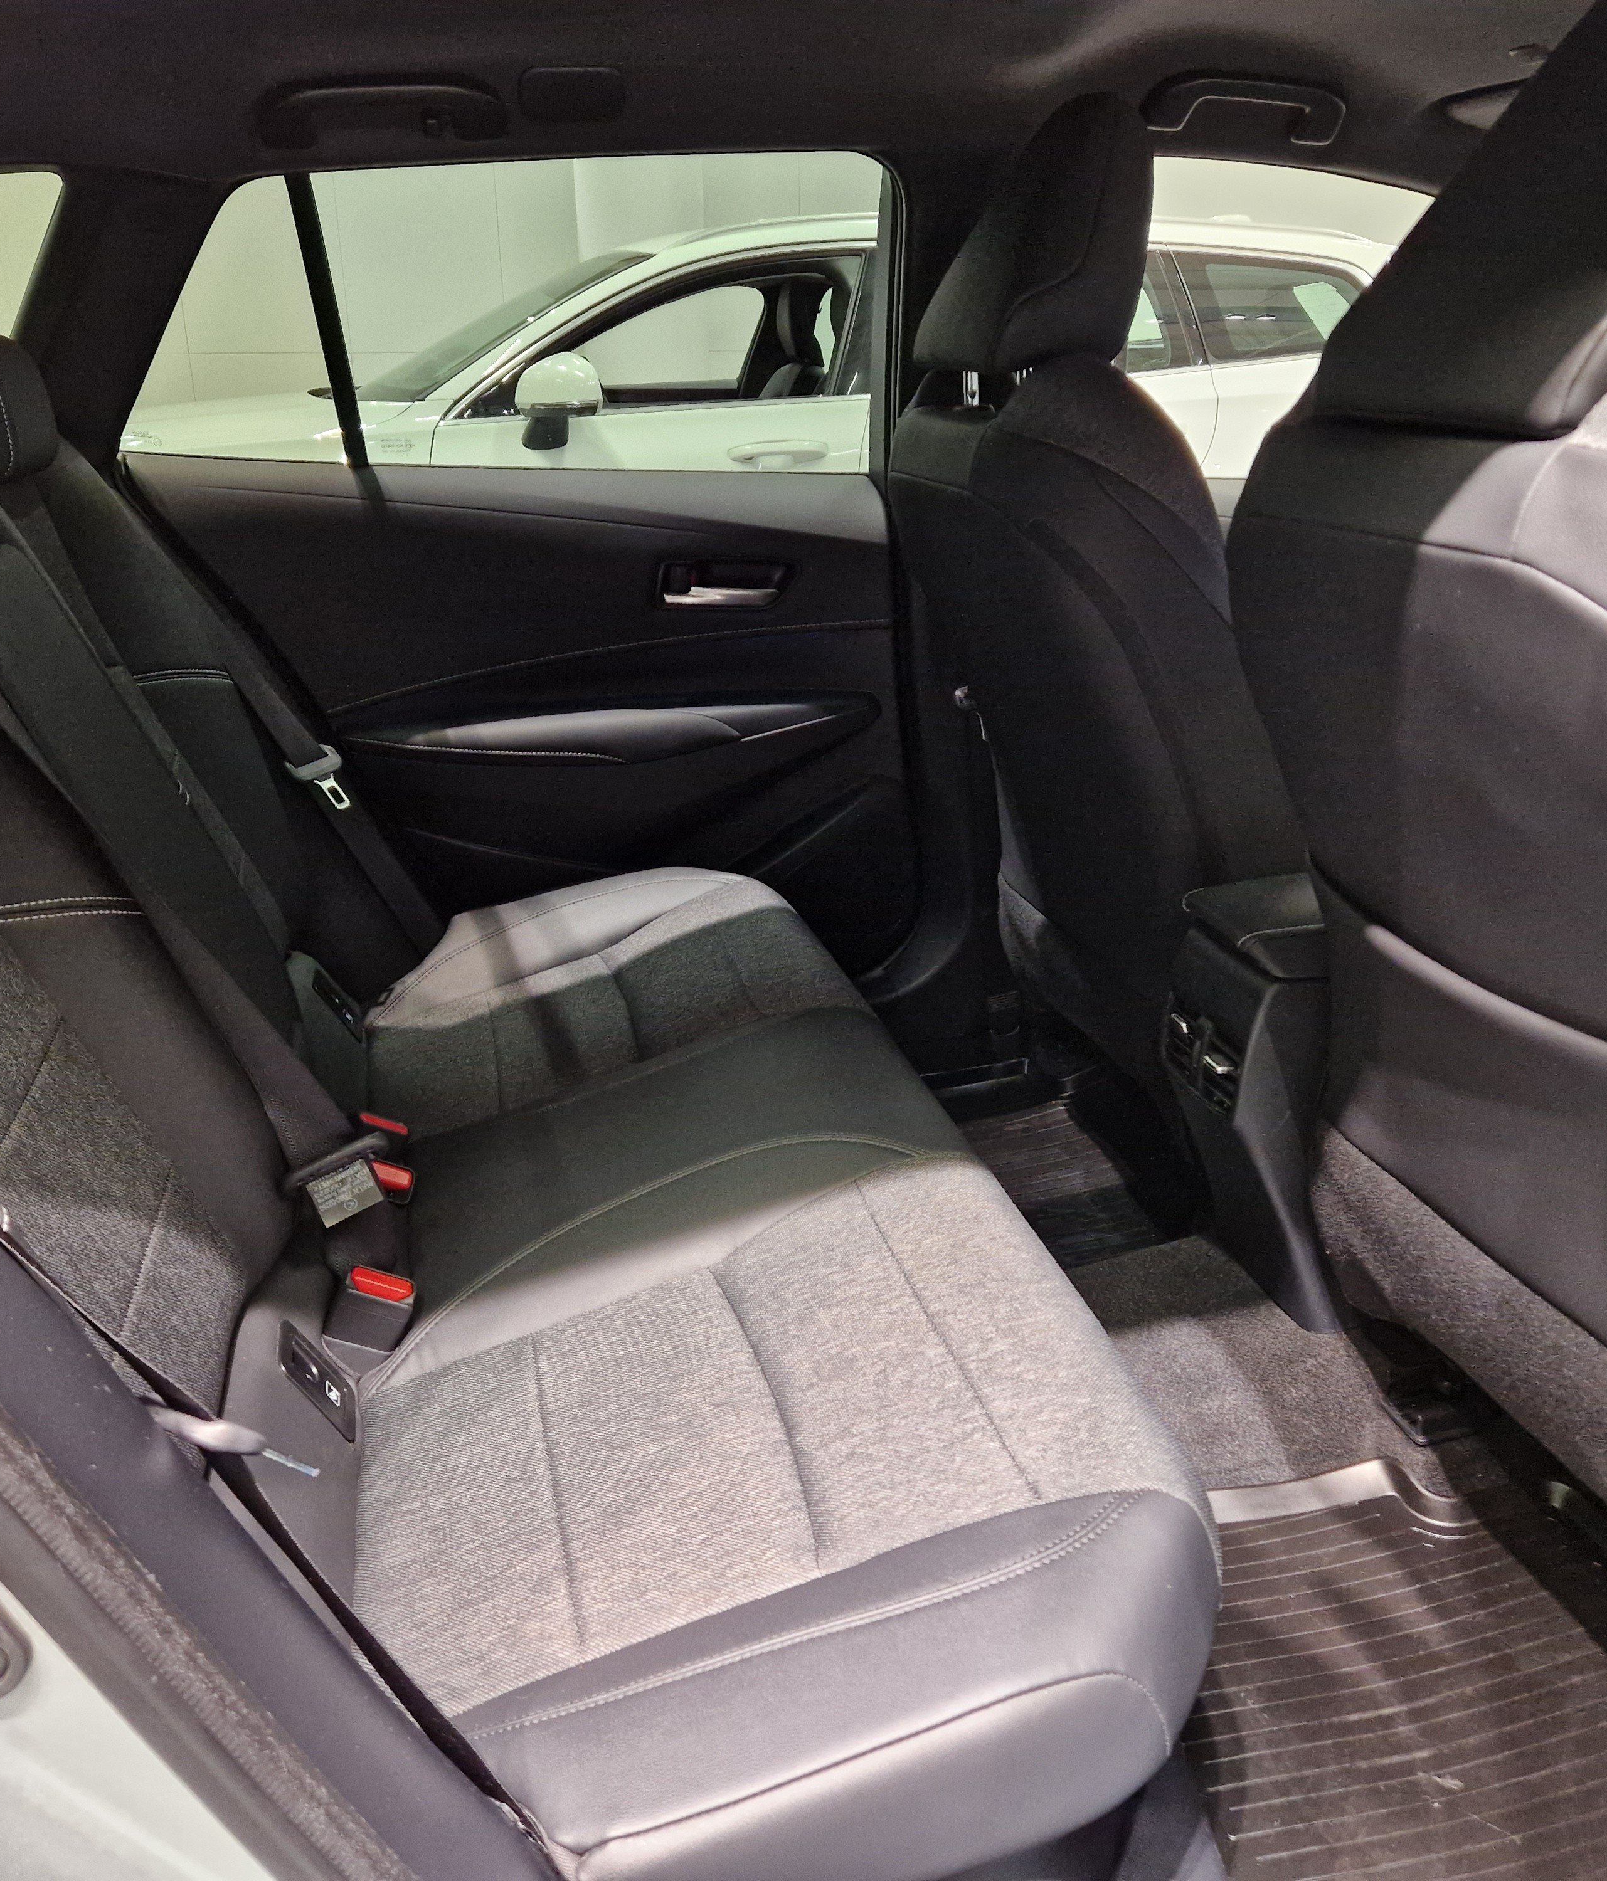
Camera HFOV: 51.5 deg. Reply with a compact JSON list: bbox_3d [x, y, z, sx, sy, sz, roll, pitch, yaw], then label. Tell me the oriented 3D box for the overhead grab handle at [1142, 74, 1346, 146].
[{"bbox_3d":[0.451,-0.839,1.698,0.212,0.050,0.050,-5,41,-12],"label":"overhead grab handle"}]

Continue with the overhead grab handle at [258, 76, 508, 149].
[{"bbox_3d":[-0.386,-0.764,1.537,0.222,0.050,0.050,-5,41,-12],"label":"overhead grab handle"}]

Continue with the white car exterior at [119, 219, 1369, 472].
[{"bbox_3d":[-0.279,-1.482,5.273,4.760,1.430,1.870,-3,21,-6],"label":"white car exterior"}]

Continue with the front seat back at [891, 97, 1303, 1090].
[{"bbox_3d":[0.307,-0.348,1.703,0.280,0.880,0.500,-16,23,-7],"label":"front seat back"}]

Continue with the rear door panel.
[{"bbox_3d":[-0.290,-0.223,1.958,0.860,0.660,0.120,-5,21,-12],"label":"rear door panel"}]

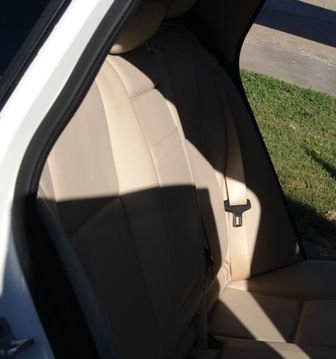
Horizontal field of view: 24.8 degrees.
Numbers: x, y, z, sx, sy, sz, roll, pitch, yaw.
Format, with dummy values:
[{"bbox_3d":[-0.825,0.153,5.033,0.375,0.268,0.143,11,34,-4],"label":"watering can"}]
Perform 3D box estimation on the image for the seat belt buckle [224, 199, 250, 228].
[{"bbox_3d":[0.178,0.087,1.950,0.069,0.071,0.014,4,7,10],"label":"seat belt buckle"}]

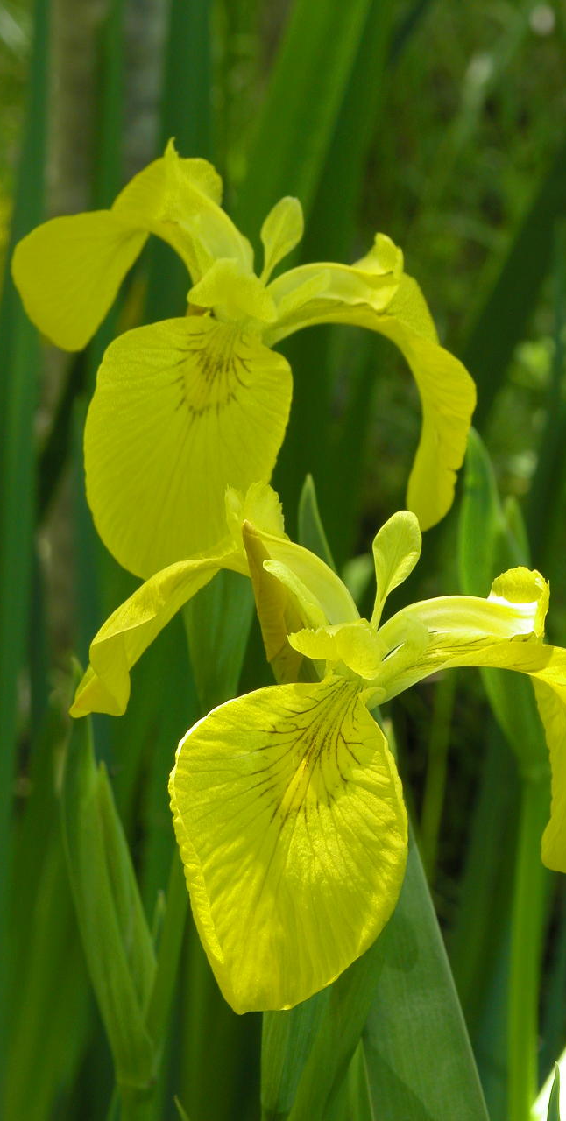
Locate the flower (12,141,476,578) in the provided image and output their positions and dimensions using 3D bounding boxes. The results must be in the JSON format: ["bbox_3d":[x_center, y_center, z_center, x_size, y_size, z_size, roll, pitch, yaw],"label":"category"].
[{"bbox_3d":[-0.007,-0.039,1.010,0.089,0.076,0.082,4,17,11],"label":"flower"}]

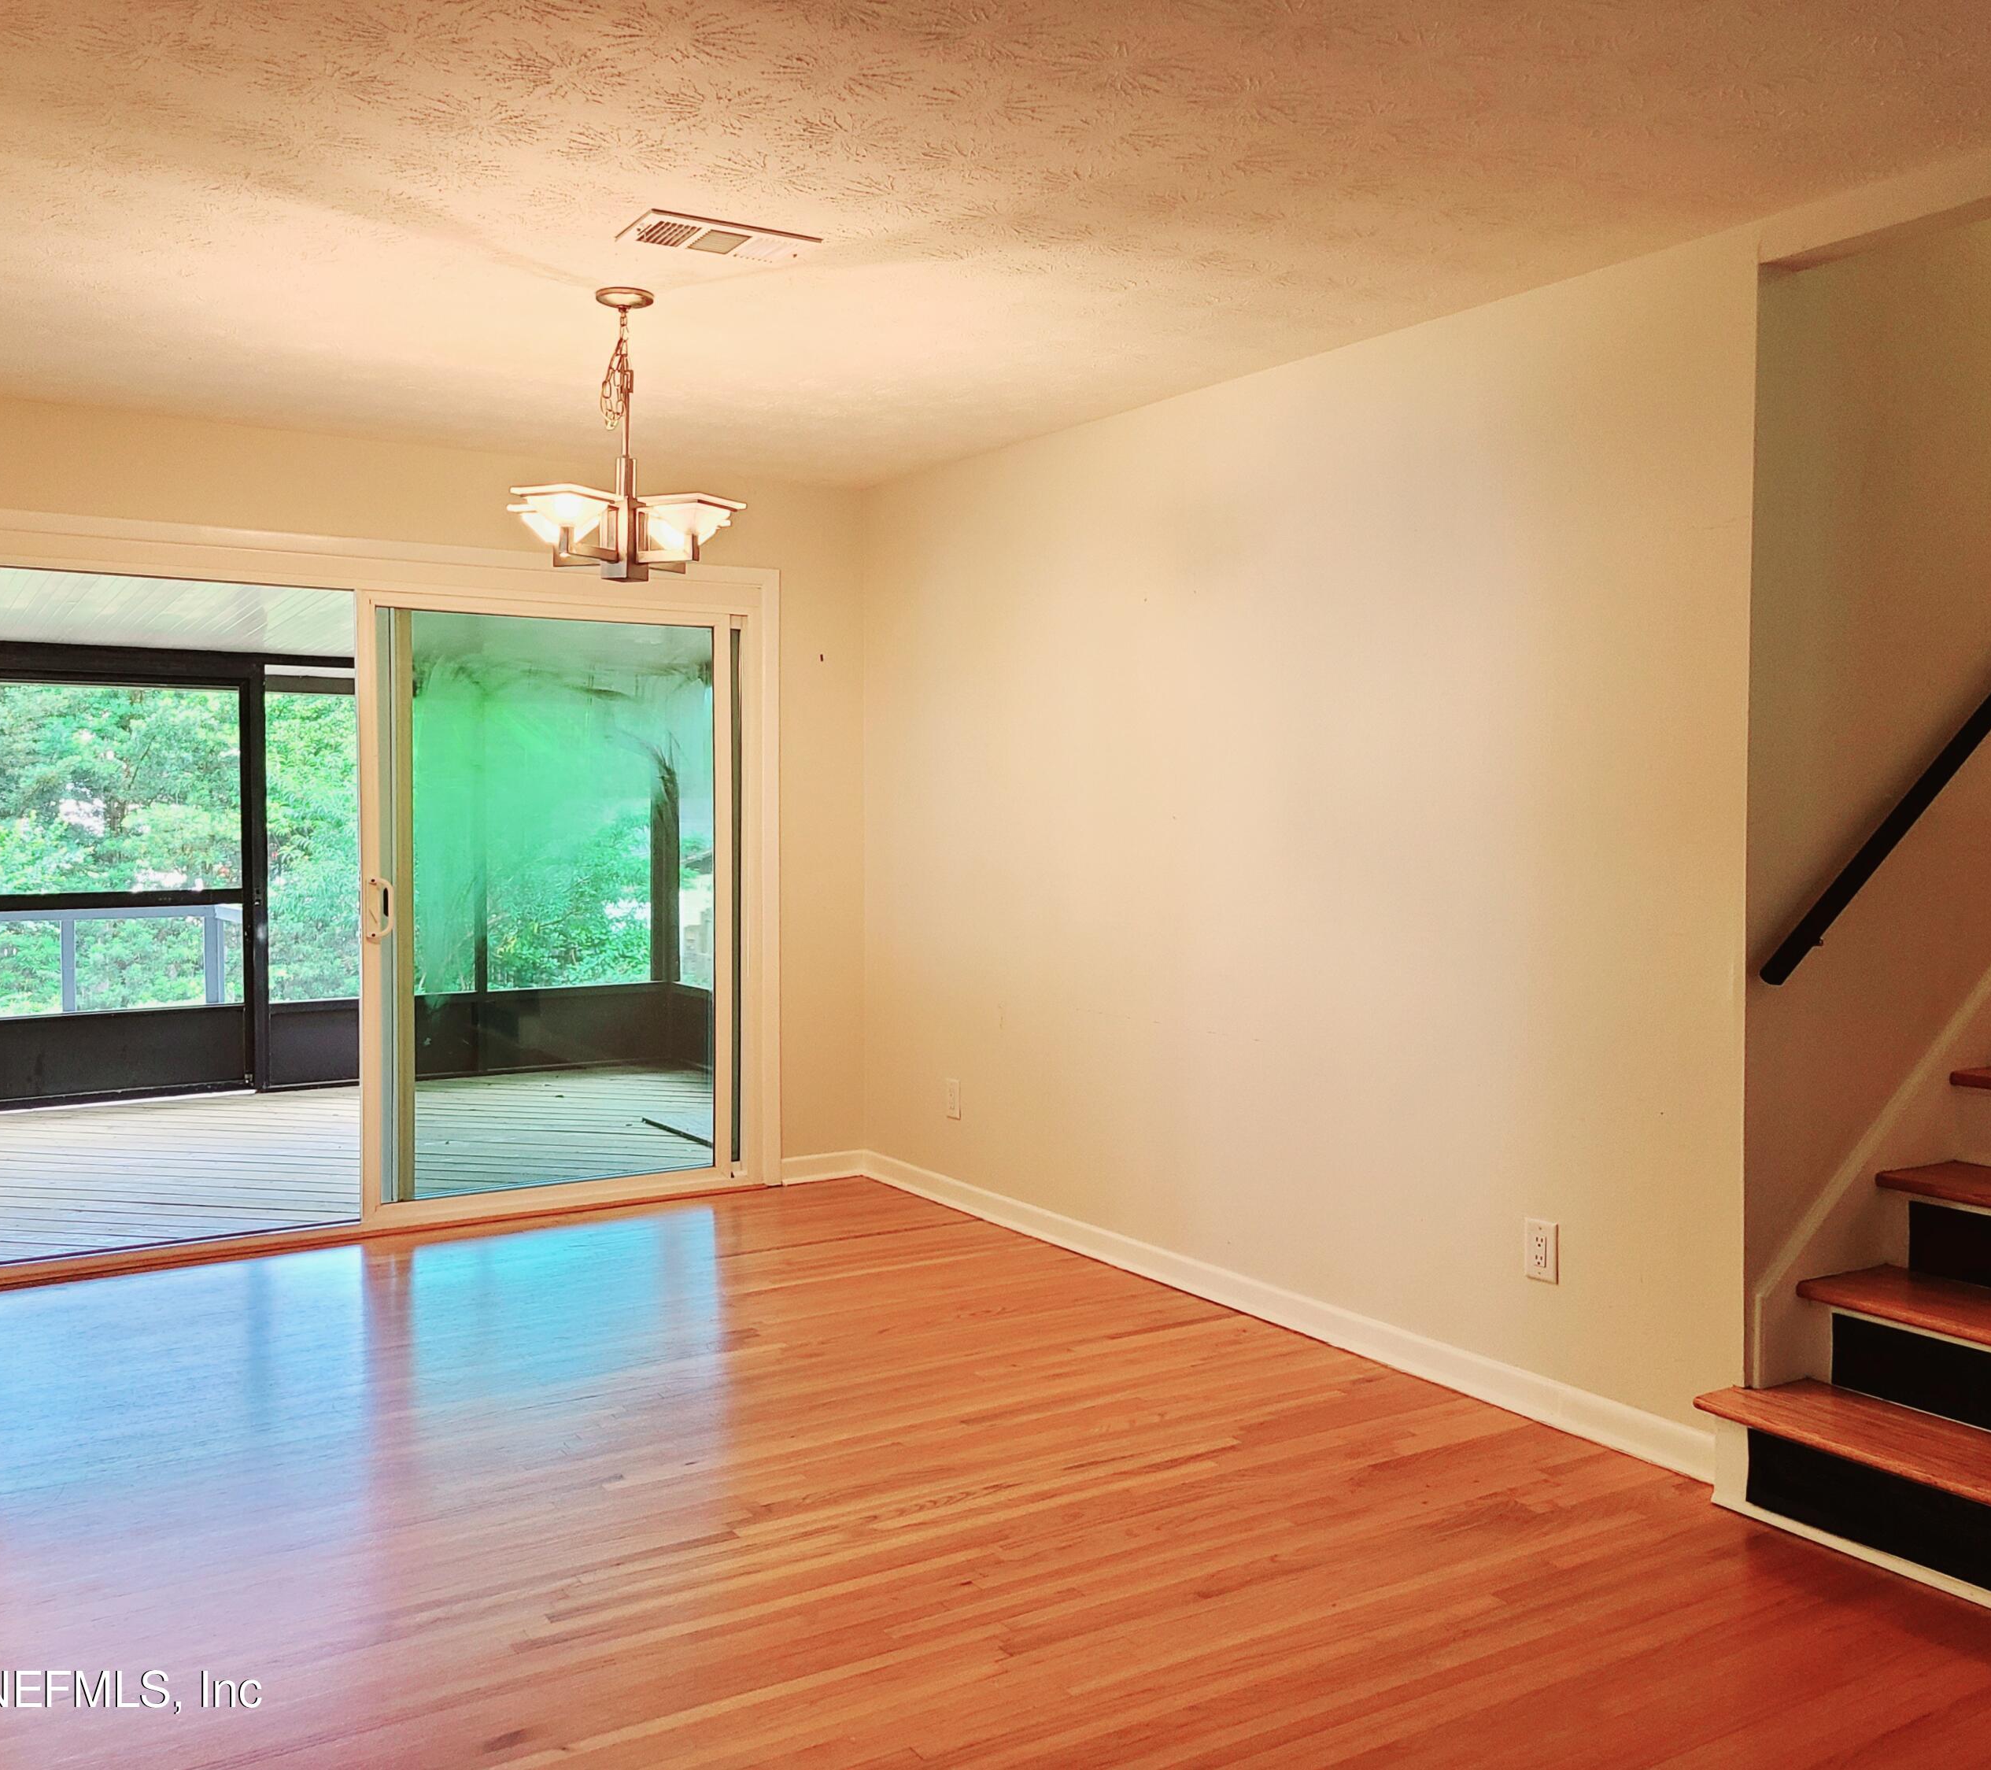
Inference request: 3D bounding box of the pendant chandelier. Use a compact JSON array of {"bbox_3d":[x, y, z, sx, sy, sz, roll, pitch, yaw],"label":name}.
[{"bbox_3d":[-0.806,-0.971,3.859,0.500,0.620,0.500,-1,3,-17],"label":"pendant chandelier"}]

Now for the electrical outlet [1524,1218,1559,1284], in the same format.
[{"bbox_3d":[1.178,0.791,3.825,0.010,0.127,0.083,-2,3,-33],"label":"electrical outlet"}]

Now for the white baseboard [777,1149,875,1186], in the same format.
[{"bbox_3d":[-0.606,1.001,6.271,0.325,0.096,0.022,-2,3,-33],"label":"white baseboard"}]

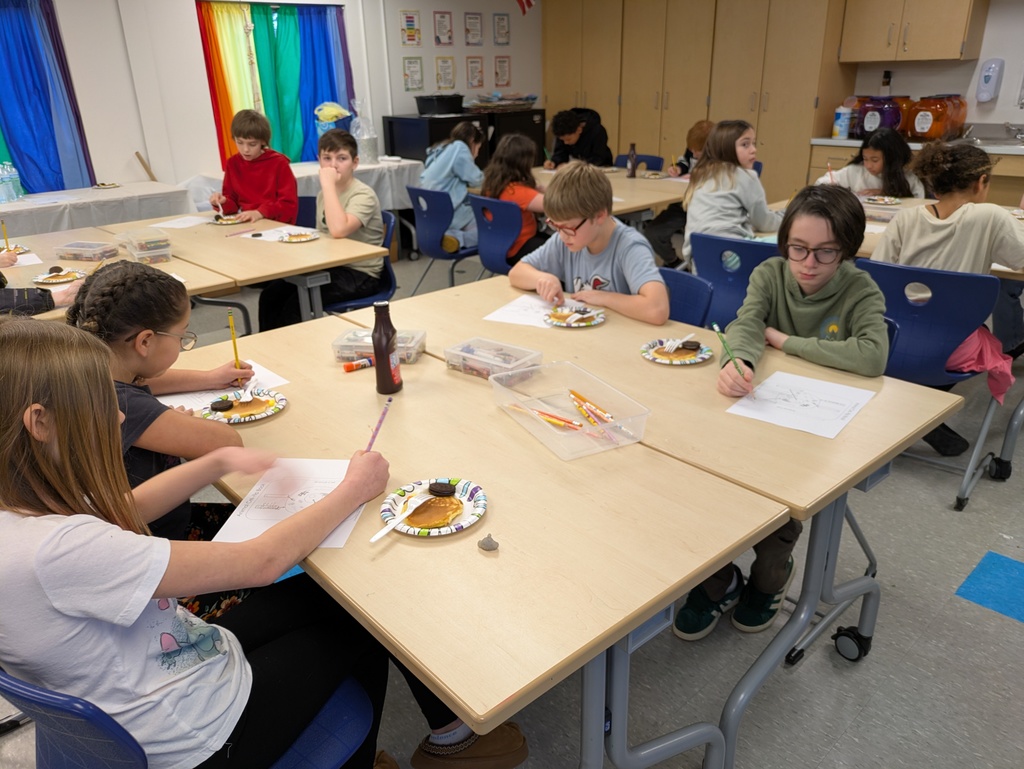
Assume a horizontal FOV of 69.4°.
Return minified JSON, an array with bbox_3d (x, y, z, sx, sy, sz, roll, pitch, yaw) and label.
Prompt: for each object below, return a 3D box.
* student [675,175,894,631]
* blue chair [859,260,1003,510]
[{"bbox_3d":[0.661,0.106,1.833,0.590,1.165,0.420,-21,30,-38],"label":"student"},{"bbox_3d":[1.502,-0.079,2.704,0.500,0.810,0.530,18,30,39],"label":"blue chair"}]

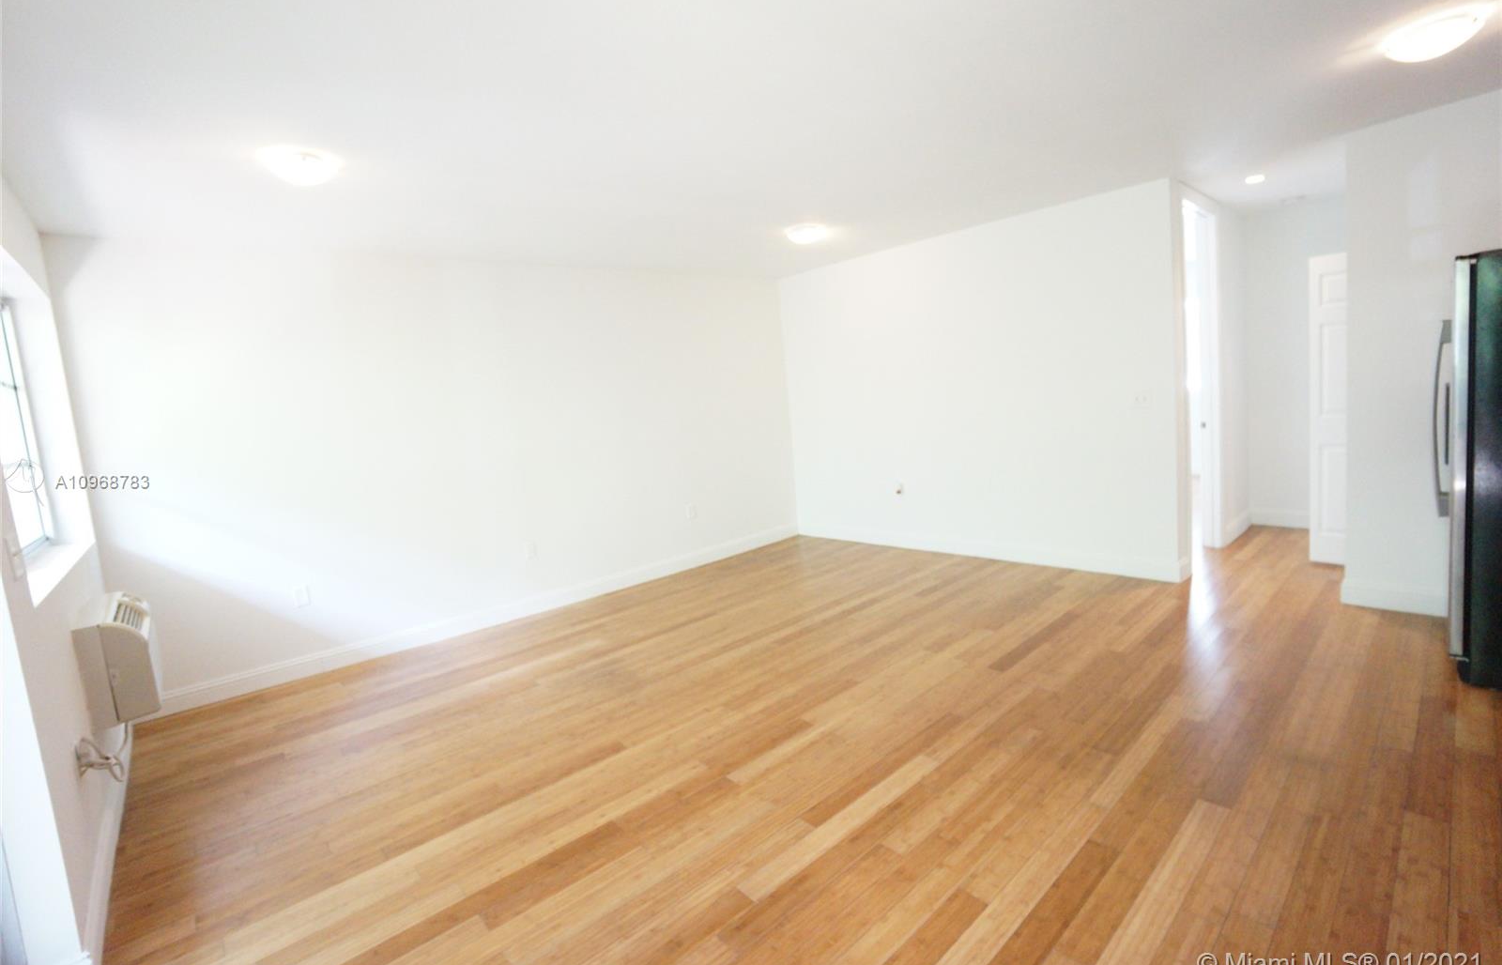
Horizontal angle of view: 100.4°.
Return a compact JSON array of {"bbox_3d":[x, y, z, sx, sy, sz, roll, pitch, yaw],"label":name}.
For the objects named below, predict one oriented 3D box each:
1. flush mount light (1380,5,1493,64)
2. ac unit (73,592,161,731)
[{"bbox_3d":[2.457,-1.583,2.252,0.285,0.090,0.285,-10,8,-41],"label":"flush mount light"},{"bbox_3d":[-2.866,0.761,2.876,0.200,0.400,0.920,-10,8,-41],"label":"ac unit"}]

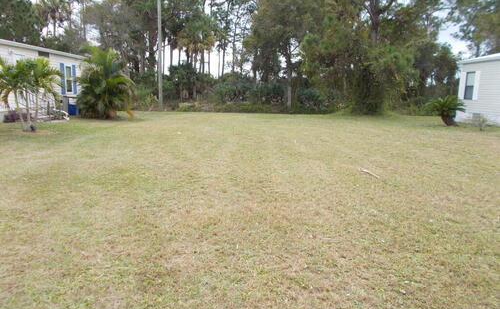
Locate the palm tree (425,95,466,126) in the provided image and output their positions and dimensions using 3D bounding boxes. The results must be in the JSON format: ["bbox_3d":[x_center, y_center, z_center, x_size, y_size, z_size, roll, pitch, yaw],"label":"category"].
[{"bbox_3d":[9.444,-2.137,18.300,1.710,1.452,1.659,1,9,0],"label":"palm tree"}]

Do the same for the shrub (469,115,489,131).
[{"bbox_3d":[9.846,-1.337,16.200,0.729,0.671,0.707,1,9,0],"label":"shrub"}]

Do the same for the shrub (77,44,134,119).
[{"bbox_3d":[-7.443,-3.652,19.500,2.765,3.655,2.682,1,9,0],"label":"shrub"}]

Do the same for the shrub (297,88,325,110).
[{"bbox_3d":[4.578,-4.098,28.500,2.083,1.929,2.021,1,9,0],"label":"shrub"}]

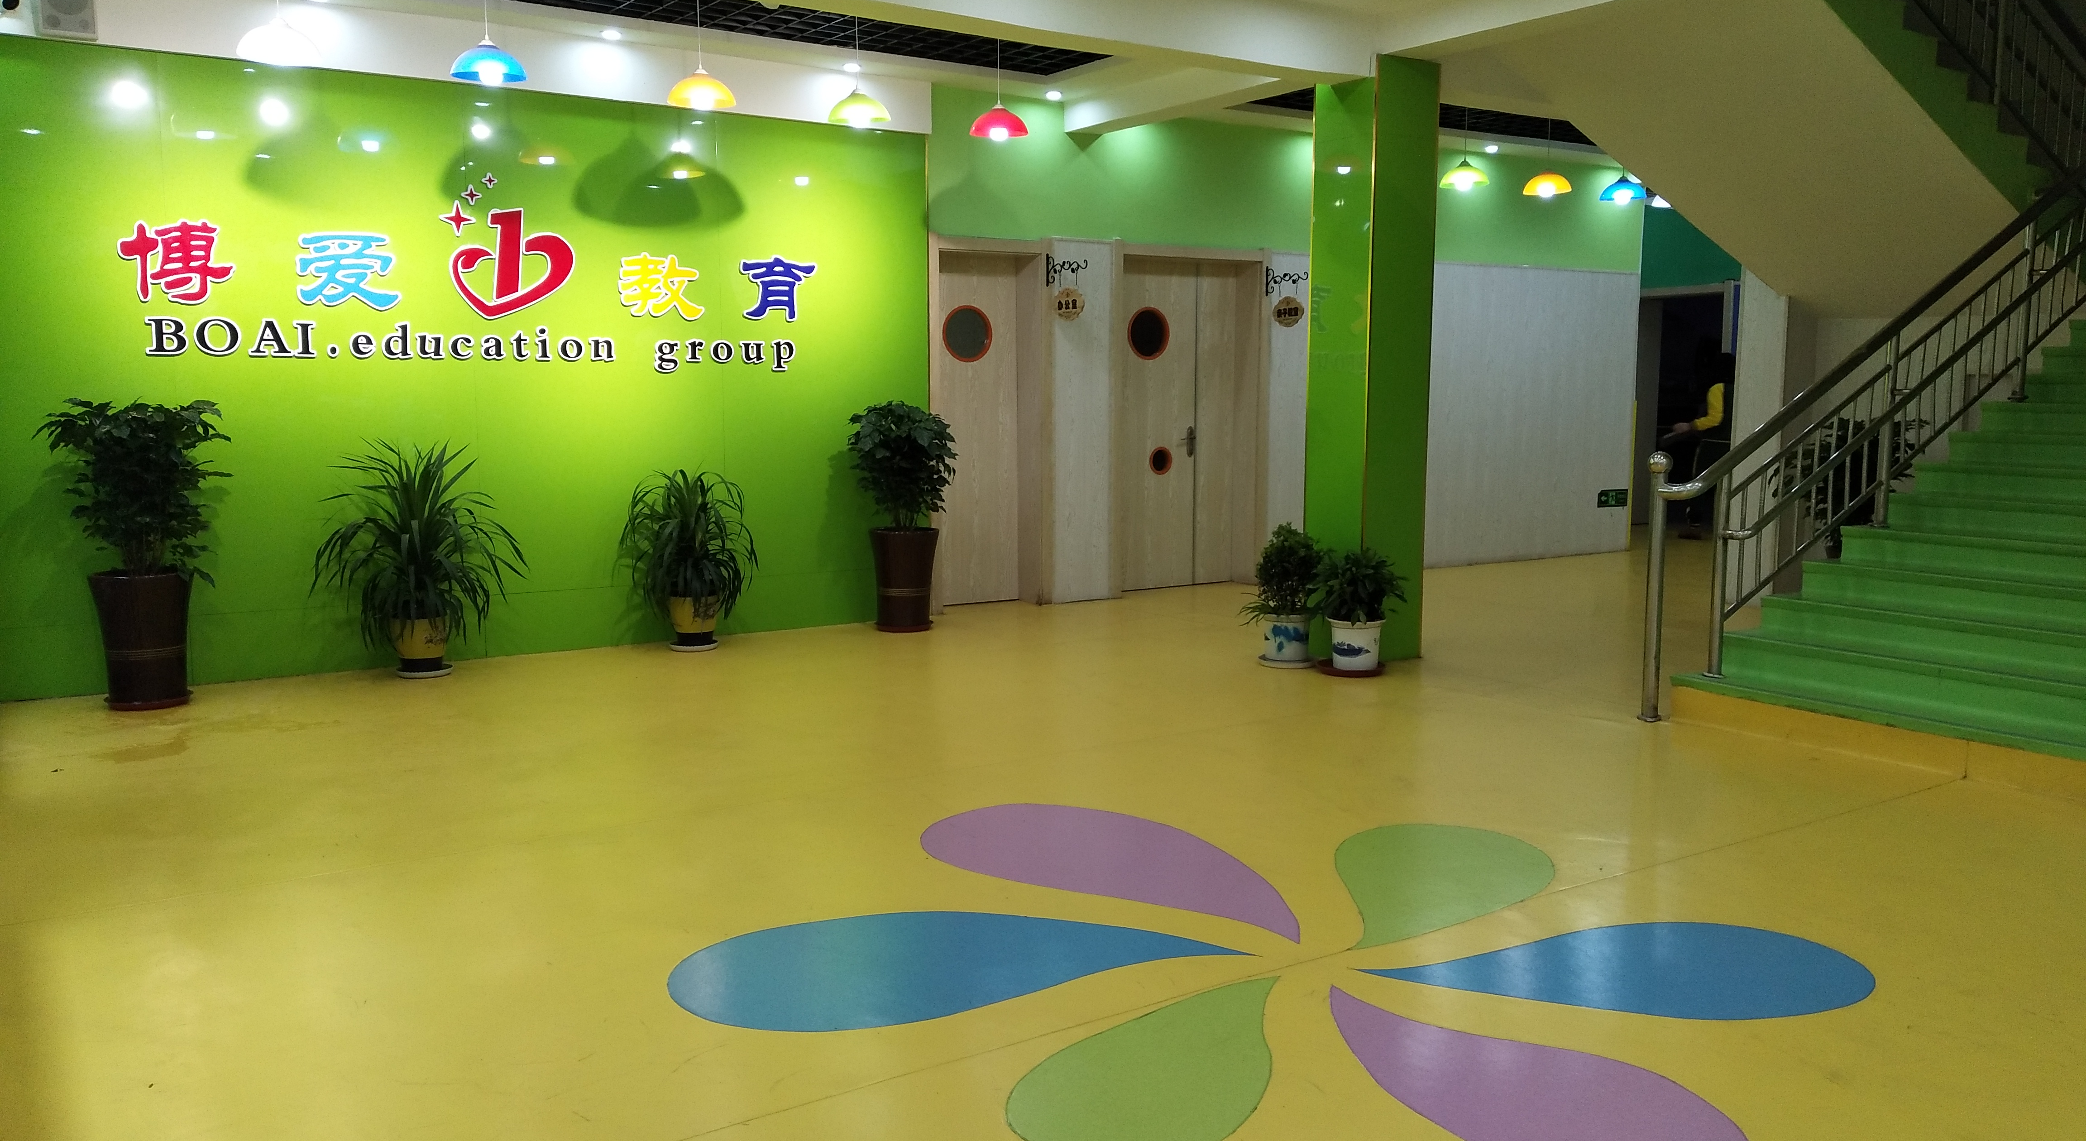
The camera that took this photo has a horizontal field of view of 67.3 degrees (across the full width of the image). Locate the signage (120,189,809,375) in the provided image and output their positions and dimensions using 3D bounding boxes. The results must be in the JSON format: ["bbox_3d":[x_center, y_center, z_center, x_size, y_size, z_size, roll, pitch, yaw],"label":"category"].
[{"bbox_3d":[-2.576,-1.428,7.614,3.290,0.930,0.050,-5,9,-34],"label":"signage"}]

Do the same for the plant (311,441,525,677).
[{"bbox_3d":[-2.883,-0.043,7.223,0.960,1.080,0.780,-5,9,-34],"label":"plant"}]

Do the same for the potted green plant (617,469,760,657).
[{"bbox_3d":[-1.804,-0.060,7.986,0.690,0.930,0.600,-5,9,-34],"label":"potted green plant"}]

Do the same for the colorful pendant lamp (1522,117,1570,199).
[{"bbox_3d":[3.359,-2.754,10.434,0.308,0.545,0.308,-4,8,-34],"label":"colorful pendant lamp"}]

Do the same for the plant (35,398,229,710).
[{"bbox_3d":[-3.940,-0.079,6.775,0.700,1.320,0.672,-4,8,-34],"label":"plant"}]

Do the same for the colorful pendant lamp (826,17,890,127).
[{"bbox_3d":[-0.858,-2.330,7.309,0.293,0.475,0.293,0,7,0],"label":"colorful pendant lamp"}]

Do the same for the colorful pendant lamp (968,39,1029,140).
[{"bbox_3d":[-0.222,-2.460,8.012,0.308,0.516,0.308,0,7,0],"label":"colorful pendant lamp"}]

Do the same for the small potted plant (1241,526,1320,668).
[{"bbox_3d":[1.234,0.111,7.925,0.385,0.710,0.378,0,7,0],"label":"small potted plant"}]

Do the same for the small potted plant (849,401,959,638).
[{"bbox_3d":[-0.789,-0.311,8.689,0.610,1.260,0.560,0,7,0],"label":"small potted plant"}]

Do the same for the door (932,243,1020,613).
[{"bbox_3d":[-0.468,-0.835,9.503,0.720,2.100,0.060,-5,9,-34],"label":"door"}]

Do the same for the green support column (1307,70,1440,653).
[{"bbox_3d":[1.656,-1.030,7.973,0.448,2.968,0.434,-4,8,-34],"label":"green support column"}]

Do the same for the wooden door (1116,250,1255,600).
[{"bbox_3d":[0.891,-0.985,10.697,1.162,2.226,0.098,-4,8,-34],"label":"wooden door"}]

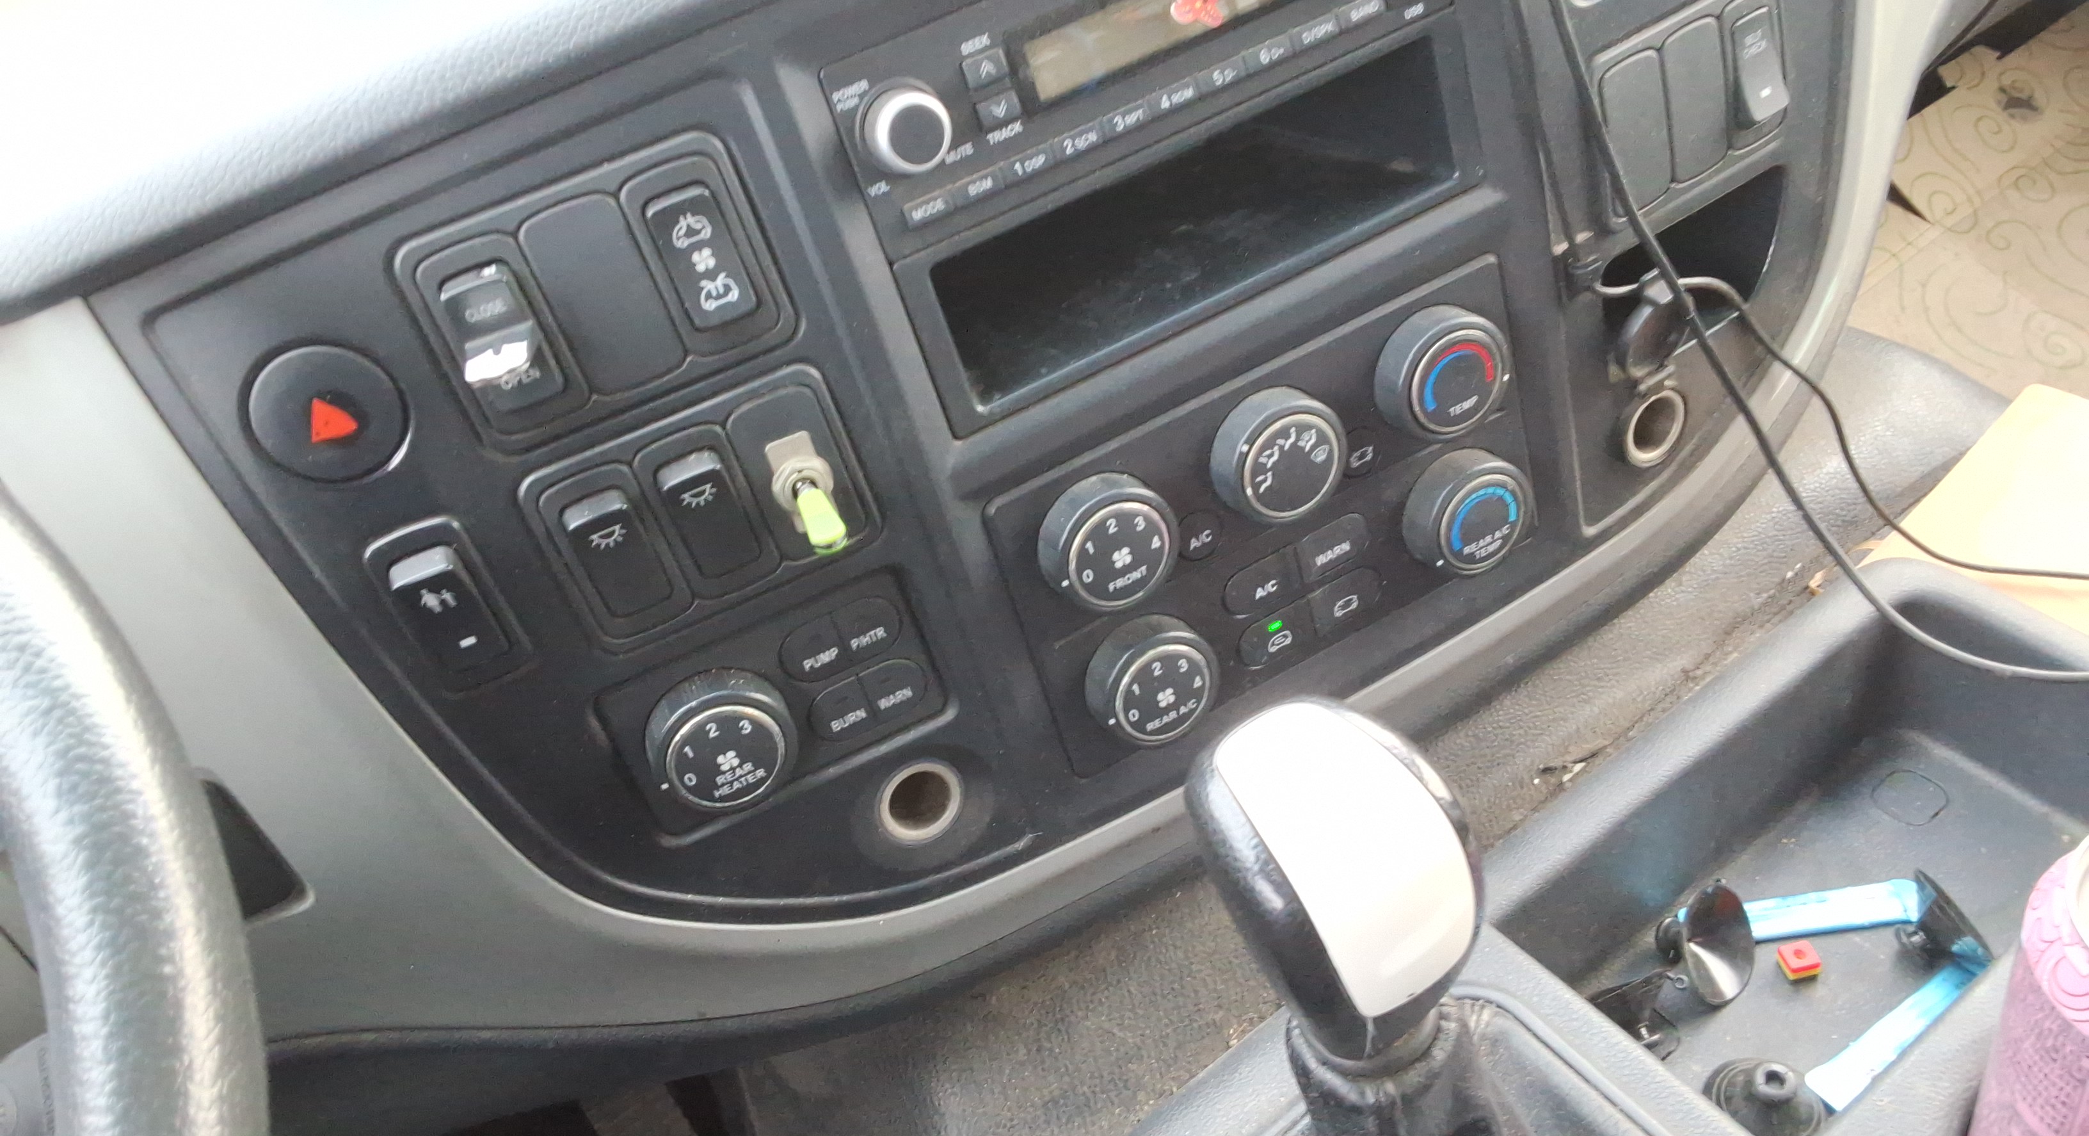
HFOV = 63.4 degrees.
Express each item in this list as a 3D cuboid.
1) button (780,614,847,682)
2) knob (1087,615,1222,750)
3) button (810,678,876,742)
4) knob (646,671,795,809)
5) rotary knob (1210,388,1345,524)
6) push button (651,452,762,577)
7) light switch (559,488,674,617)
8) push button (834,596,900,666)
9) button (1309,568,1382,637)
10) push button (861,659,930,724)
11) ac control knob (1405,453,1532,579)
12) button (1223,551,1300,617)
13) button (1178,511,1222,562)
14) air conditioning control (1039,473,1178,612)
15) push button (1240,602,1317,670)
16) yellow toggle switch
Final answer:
[{"bbox_3d":[-0.068,0.024,0.490,0.018,0.018,0.005,-24,32,-8],"label":"button"},{"bbox_3d":[0.036,0.037,0.538,0.042,0.042,0.015,-27,33,-12],"label":"knob"},{"bbox_3d":[-0.060,0.042,0.497,0.018,0.017,0.004,-24,30,-7],"label":"button"},{"bbox_3d":[-0.092,0.051,0.483,0.041,0.041,0.015,-24,30,-7],"label":"knob"},{"bbox_3d":[0.072,-0.033,0.515,0.041,0.041,0.015,-27,32,-13],"label":"rotary knob"},{"bbox_3d":[-0.090,-0.012,0.457,0.018,0.035,0.010,-24,30,-7],"label":"push button"},{"bbox_3d":[-0.114,-0.002,0.454,0.018,0.034,0.010,-24,30,-7],"label":"light switch"},{"bbox_3d":[-0.051,0.017,0.495,0.018,0.018,0.005,-24,32,-8],"label":"push button"},{"bbox_3d":[0.101,0.010,0.564,0.028,0.018,0.005,-27,33,-12],"label":"button"},{"bbox_3d":[-0.045,0.035,0.507,0.018,0.018,0.005,-24,32,-8],"label":"push button"},{"bbox_3d":[0.142,-0.018,0.565,0.041,0.041,0.015,-27,32,-13],"label":"ac control knob"},{"bbox_3d":[0.070,0.005,0.542,0.028,0.016,0.005,-27,32,-13],"label":"button"},{"bbox_3d":[0.048,-0.010,0.528,0.017,0.017,0.005,-27,33,-12],"label":"button"},{"bbox_3d":[0.020,-0.006,0.504,0.041,0.041,0.015,-27,32,-13],"label":"air conditioning control"},{"bbox_3d":[0.076,0.022,0.558,0.029,0.018,0.005,-27,33,-12],"label":"push button"},{"bbox_3d":[-0.061,-0.014,0.458,0.009,0.009,0.021,-24,61,-7],"label":"yellow toggle switch"}]

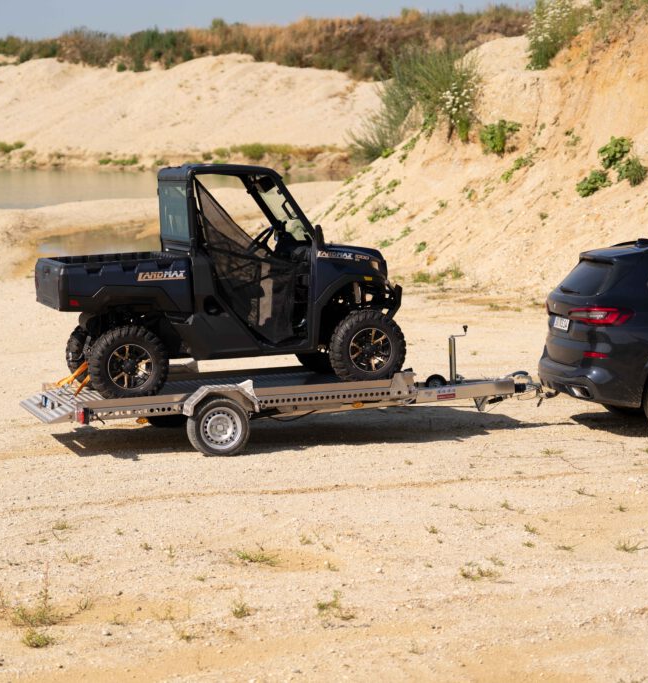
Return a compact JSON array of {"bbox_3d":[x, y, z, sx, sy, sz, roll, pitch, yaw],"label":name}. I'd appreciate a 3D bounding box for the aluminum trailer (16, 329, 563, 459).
[{"bbox_3d":[-0.249,0.405,19.777,4.775,0.882,2.040,-4,5,-16],"label":"aluminum trailer"}]

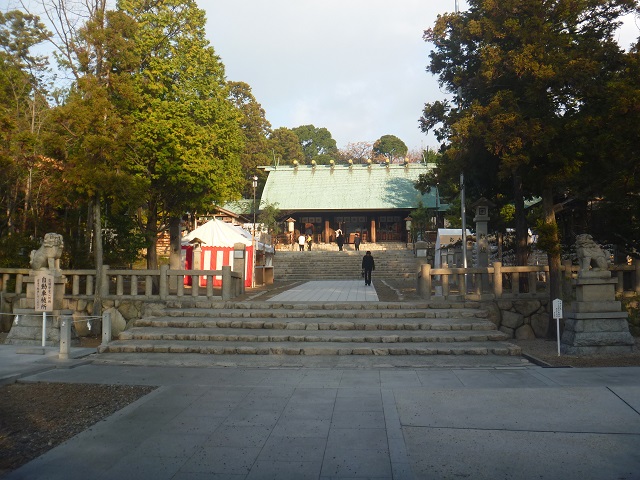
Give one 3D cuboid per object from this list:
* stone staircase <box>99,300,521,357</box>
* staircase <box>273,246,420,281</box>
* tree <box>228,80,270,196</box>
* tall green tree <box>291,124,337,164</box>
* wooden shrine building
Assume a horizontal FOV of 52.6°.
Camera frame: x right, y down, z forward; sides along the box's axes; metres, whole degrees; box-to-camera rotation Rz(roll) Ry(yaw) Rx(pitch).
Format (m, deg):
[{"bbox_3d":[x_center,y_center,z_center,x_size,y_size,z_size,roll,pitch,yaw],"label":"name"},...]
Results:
[{"bbox_3d":[-0.060,2.025,15.600,8.500,0.800,5.000,0,-2,4],"label":"stone staircase"},{"bbox_3d":[1.525,1.495,38.700,9.000,1.750,4.300,0,-2,4],"label":"staircase"},{"bbox_3d":[-7.425,-6.946,62.000,6.300,16.500,6.300,0,-2,4],"label":"tree"},{"bbox_3d":[-0.612,-7.820,88.000,8.000,16.500,8.000,0,-2,4],"label":"tall green tree"},{"bbox_3d":[2.803,-3.209,58.500,15.300,7.700,11.000,0,-2,4],"label":"wooden shrine building"}]

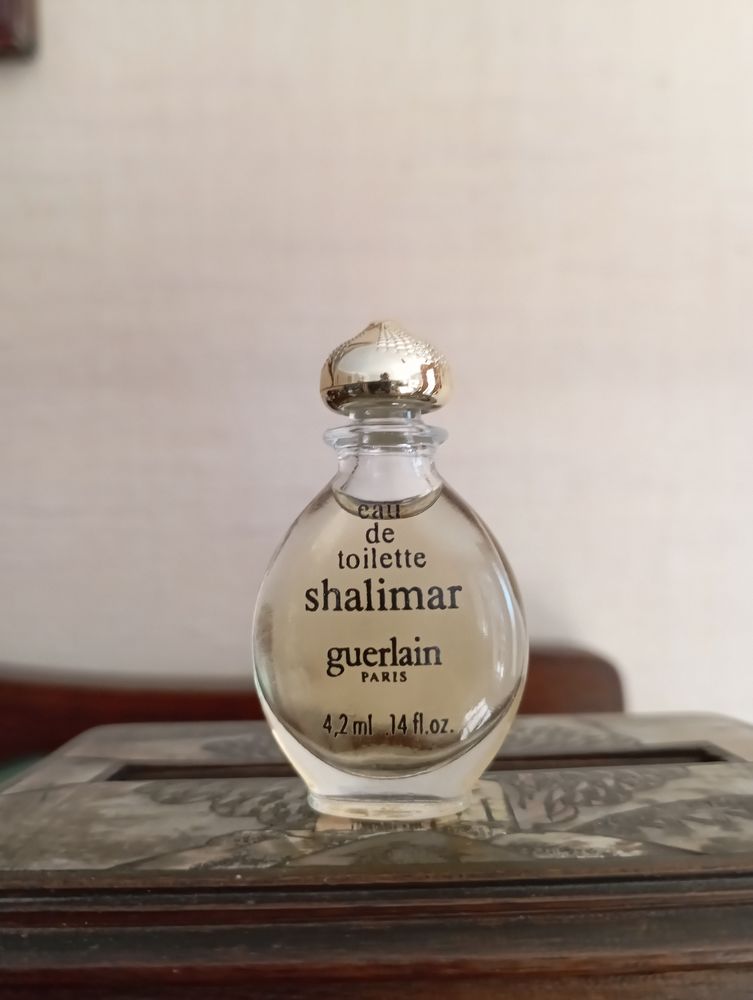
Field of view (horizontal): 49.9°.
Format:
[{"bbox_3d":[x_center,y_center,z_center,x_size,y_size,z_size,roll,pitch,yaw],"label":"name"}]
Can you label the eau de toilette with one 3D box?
[{"bbox_3d":[0.001,0.007,0.088,0.030,0.052,0.016,-1,-2,5],"label":"eau de toilette"}]

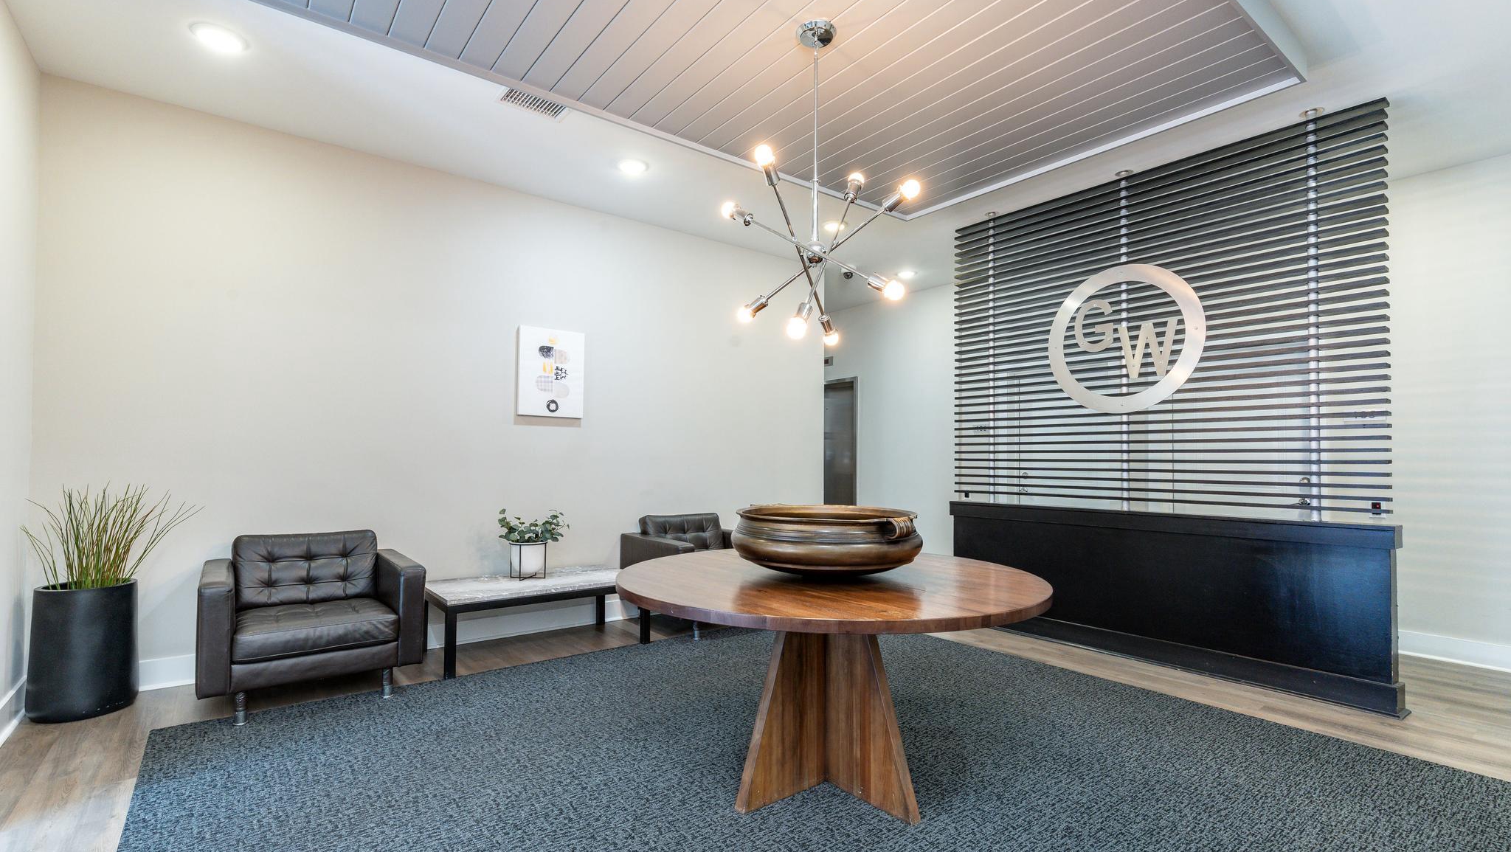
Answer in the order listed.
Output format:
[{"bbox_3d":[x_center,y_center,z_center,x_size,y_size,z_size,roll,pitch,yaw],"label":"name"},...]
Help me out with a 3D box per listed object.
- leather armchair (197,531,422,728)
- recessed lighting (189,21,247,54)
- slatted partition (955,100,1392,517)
[{"bbox_3d":[-2.255,0.950,3.423,0.885,0.785,0.870,3,-4,-37],"label":"leather armchair"},{"bbox_3d":[-2.347,-1.686,2.939,0.210,0.030,0.210,3,-4,-37],"label":"recessed lighting"},{"bbox_3d":[2.314,-0.547,4.232,0.100,2.020,2.485,3,-4,-37],"label":"slatted partition"}]

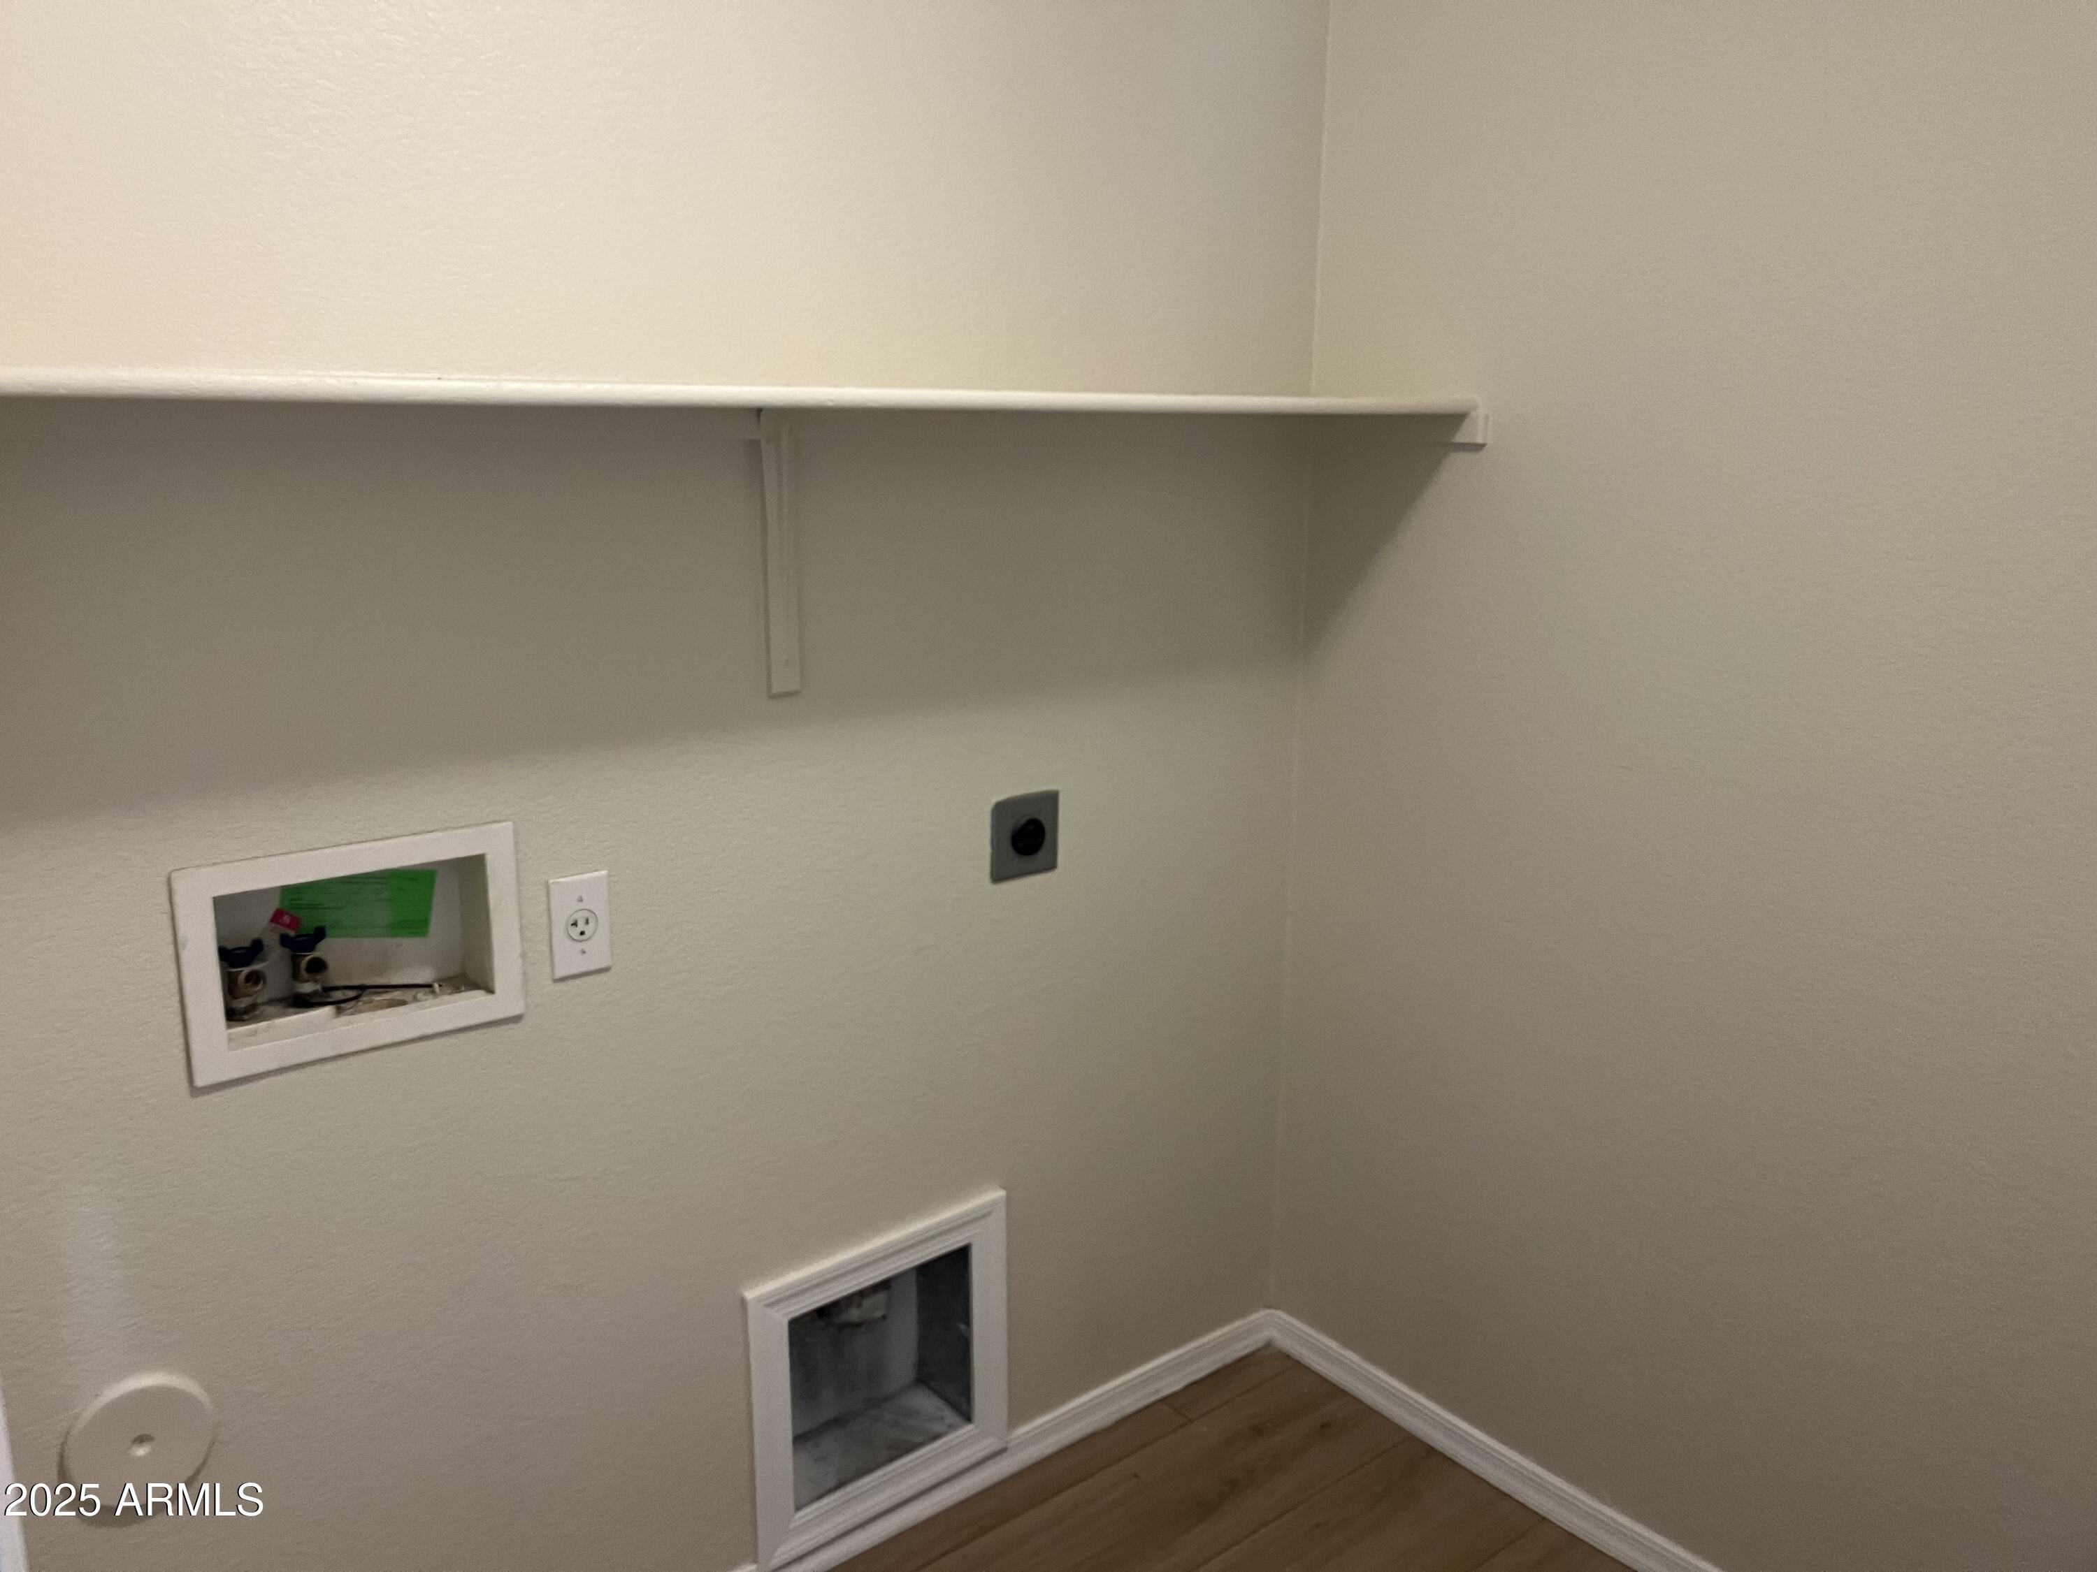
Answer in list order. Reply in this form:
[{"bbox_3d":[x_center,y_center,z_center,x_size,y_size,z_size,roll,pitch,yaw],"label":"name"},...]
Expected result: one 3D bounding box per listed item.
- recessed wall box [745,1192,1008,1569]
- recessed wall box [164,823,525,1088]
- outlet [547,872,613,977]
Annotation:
[{"bbox_3d":[-0.271,0.811,2.247,0.417,0.422,0.150,-10,17,-38],"label":"recessed wall box"},{"bbox_3d":[-0.741,0.159,1.666,0.329,0.220,0.102,-10,17,-38],"label":"recessed wall box"},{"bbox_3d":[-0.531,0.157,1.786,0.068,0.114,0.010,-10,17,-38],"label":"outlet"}]

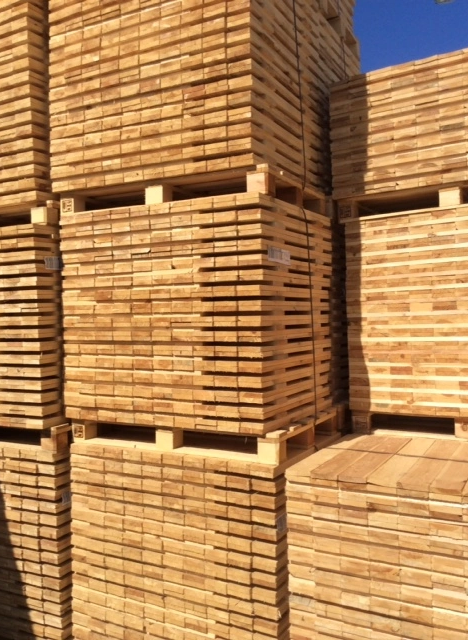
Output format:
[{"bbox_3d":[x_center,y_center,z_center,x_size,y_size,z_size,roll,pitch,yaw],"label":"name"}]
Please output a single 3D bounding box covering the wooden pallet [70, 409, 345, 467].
[{"bbox_3d":[-0.129,0.505,2.936,1.062,0.125,0.697,0,1,28],"label":"wooden pallet"}]

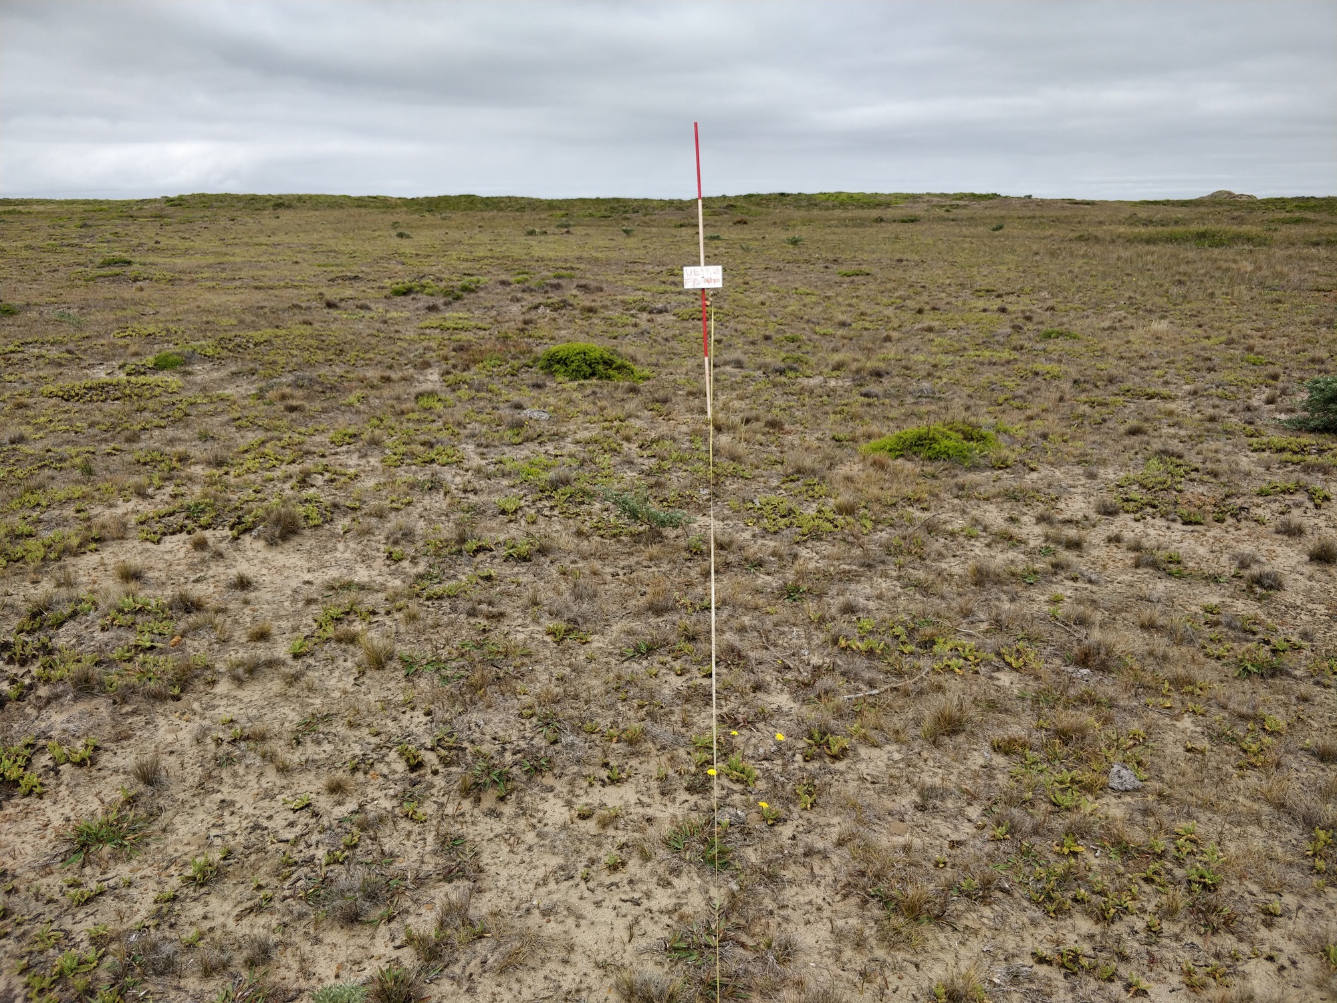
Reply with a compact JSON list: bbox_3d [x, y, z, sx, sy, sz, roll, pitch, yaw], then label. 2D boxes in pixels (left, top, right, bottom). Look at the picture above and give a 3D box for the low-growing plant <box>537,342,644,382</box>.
[{"bbox_3d":[-0.677,-1.232,7.957,0.910,0.260,0.720,0,18,0],"label":"low-growing plant"}]

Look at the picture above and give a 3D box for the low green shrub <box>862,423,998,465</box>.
[{"bbox_3d":[1.546,-0.382,5.479,0.790,0.170,0.600,0,18,0],"label":"low green shrub"}]

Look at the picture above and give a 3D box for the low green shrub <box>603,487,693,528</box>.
[{"bbox_3d":[-0.096,0.001,4.362,0.420,0.130,0.360,0,18,0],"label":"low green shrub"}]

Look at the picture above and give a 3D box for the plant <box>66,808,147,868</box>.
[{"bbox_3d":[-1.297,0.756,2.137,0.180,0.065,0.160,0,18,0],"label":"plant"}]

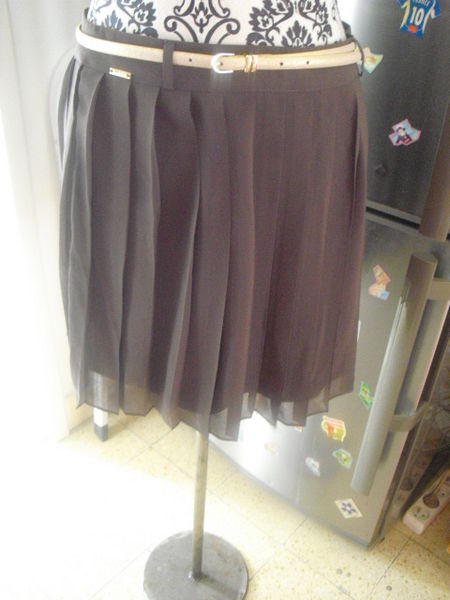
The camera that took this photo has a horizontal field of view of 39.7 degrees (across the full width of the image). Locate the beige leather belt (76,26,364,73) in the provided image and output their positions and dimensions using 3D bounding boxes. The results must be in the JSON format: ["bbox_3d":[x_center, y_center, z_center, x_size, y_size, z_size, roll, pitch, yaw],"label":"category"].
[{"bbox_3d":[-0.003,-0.287,0.677,0.315,0.028,0.215,2,34,-3],"label":"beige leather belt"}]

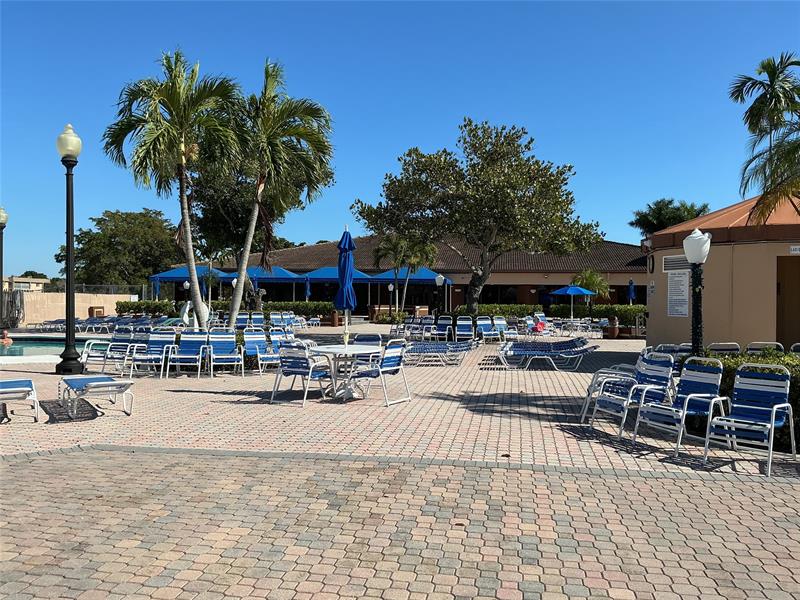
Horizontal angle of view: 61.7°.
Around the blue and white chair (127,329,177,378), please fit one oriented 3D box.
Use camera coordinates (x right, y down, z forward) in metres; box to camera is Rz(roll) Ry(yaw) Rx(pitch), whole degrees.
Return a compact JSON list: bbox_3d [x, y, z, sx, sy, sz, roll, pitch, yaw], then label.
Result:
[{"bbox_3d":[-4.670,1.007,12.800,0.590,0.890,0.780,0,0,4],"label":"blue and white chair"}]

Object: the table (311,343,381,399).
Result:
[{"bbox_3d":[-0.796,1.089,9.948,1.070,0.730,1.070,0,0,0],"label":"table"}]

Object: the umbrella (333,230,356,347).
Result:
[{"bbox_3d":[-0.790,0.170,9.800,0.360,2.480,0.360,0,0,0],"label":"umbrella"}]

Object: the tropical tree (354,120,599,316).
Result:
[{"bbox_3d":[3.000,-2.870,26.000,9.500,8.300,8.500,0,0,0],"label":"tropical tree"}]

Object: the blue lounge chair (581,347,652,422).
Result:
[{"bbox_3d":[2.570,1.003,8.000,0.760,0.850,0.580,0,0,17],"label":"blue lounge chair"}]

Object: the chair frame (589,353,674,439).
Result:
[{"bbox_3d":[2.546,1.042,7.337,0.750,0.870,0.590,0,0,-18],"label":"chair frame"}]

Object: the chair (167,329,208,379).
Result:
[{"bbox_3d":[-3.969,0.996,12.497,0.590,0.870,0.760,0,0,0],"label":"chair"}]

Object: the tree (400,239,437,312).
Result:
[{"bbox_3d":[1.130,-1.160,41.000,2.200,5.200,2.200,0,0,0],"label":"tree"}]

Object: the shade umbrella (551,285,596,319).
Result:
[{"bbox_3d":[7.880,0.470,30.500,2.130,2.380,2.130,0,0,0],"label":"shade umbrella"}]

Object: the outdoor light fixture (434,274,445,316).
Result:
[{"bbox_3d":[1.502,0.193,25.392,0.360,2.330,0.360,0,0,0],"label":"outdoor light fixture"}]

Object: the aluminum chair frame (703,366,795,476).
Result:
[{"bbox_3d":[3.150,1.023,6.000,0.590,0.850,0.780,0,1,45],"label":"aluminum chair frame"}]

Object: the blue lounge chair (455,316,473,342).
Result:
[{"bbox_3d":[2.101,0.949,21.597,0.590,0.870,0.760,0,0,4],"label":"blue lounge chair"}]

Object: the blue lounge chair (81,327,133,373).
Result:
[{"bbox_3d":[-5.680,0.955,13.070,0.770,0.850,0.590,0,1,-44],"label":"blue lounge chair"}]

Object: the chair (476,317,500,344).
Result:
[{"bbox_3d":[2.990,1.015,22.700,0.590,0.890,0.780,0,0,-15],"label":"chair"}]

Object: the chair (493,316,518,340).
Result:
[{"bbox_3d":[3.680,1.013,23.300,0.590,0.890,0.780,0,0,-27],"label":"chair"}]

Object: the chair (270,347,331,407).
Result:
[{"bbox_3d":[-1.360,1.015,9.620,0.590,0.890,0.780,0,0,30],"label":"chair"}]

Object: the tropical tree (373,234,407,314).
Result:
[{"bbox_3d":[-0.580,-1.280,41.000,2.200,5.400,2.200,0,0,0],"label":"tropical tree"}]

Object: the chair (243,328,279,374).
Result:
[{"bbox_3d":[-2.630,1.007,12.950,0.590,0.890,0.780,0,0,-43],"label":"chair"}]

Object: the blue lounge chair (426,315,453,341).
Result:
[{"bbox_3d":[1.480,1.013,23.300,0.590,0.890,0.780,0,0,22],"label":"blue lounge chair"}]

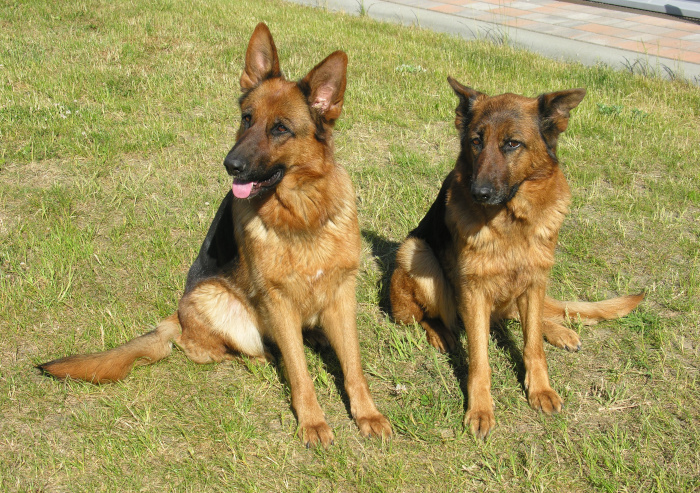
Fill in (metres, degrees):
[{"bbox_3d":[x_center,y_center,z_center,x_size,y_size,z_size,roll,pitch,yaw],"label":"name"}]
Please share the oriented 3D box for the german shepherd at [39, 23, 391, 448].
[{"bbox_3d":[-0.272,-0.064,2.899,0.640,0.810,0.660,-9,22,-23],"label":"german shepherd"}]

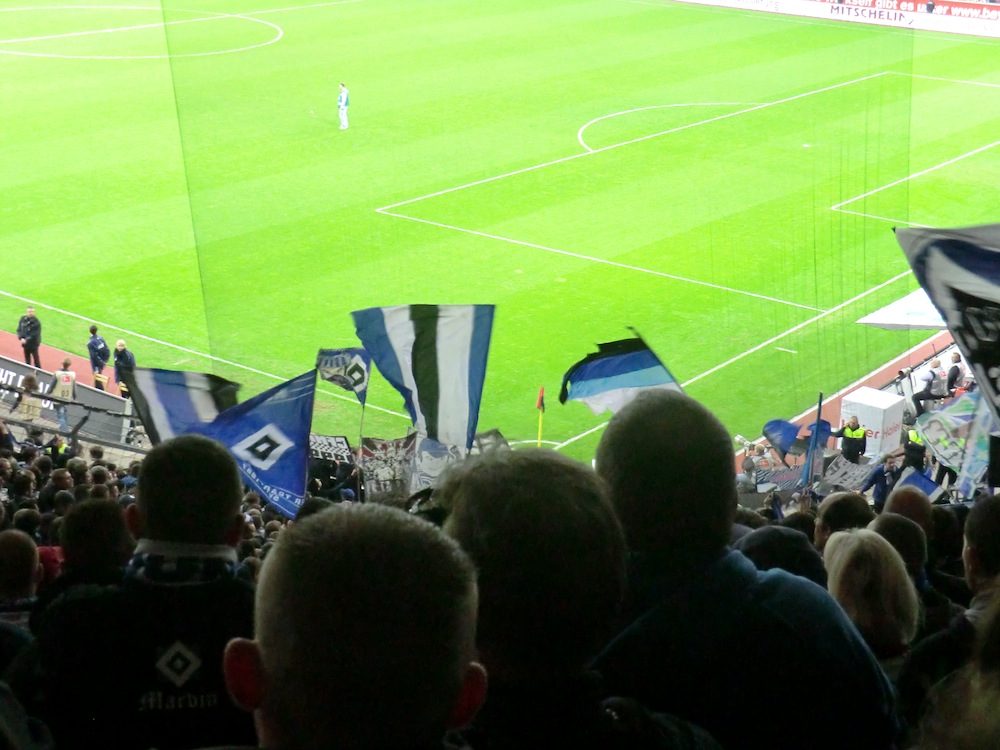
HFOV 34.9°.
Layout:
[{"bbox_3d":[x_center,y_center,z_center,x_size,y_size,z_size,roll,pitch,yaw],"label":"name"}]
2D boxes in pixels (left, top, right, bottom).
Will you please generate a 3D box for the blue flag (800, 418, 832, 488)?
[{"bbox_3d":[5.518,1.369,27.700,0.550,1.220,0.350,5,20,8],"label":"blue flag"}]

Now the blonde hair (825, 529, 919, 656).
[{"bbox_3d":[0.863,0.509,3.700,0.220,0.300,0.250,4,20,7],"label":"blonde hair"}]

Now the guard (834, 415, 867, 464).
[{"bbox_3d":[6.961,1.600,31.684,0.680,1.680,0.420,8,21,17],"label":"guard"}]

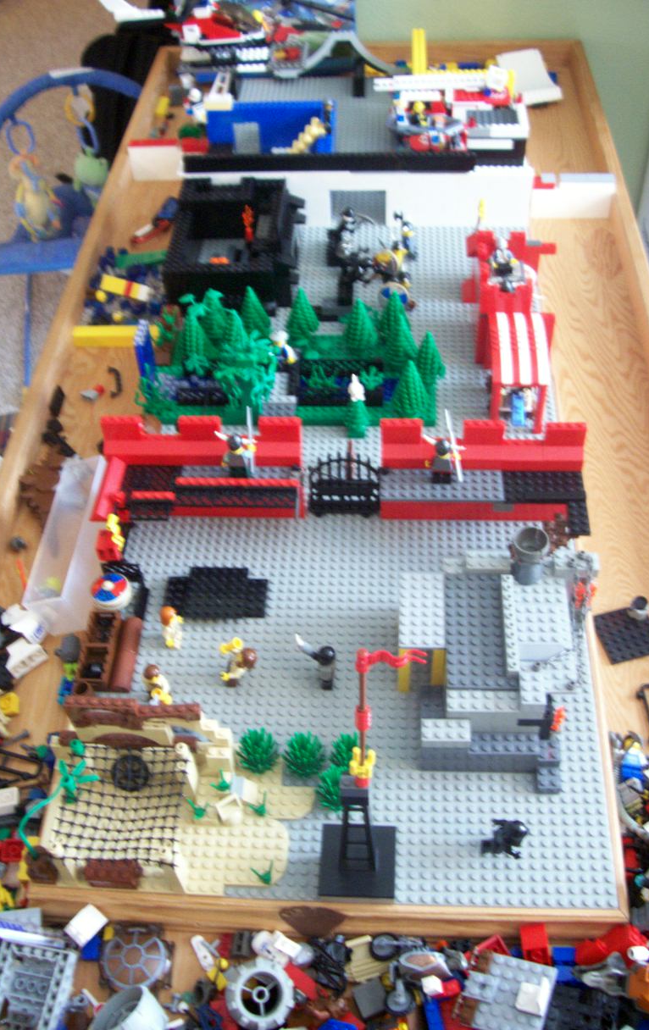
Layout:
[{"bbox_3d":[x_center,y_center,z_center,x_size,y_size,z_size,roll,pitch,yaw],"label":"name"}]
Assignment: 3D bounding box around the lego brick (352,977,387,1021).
[{"bbox_3d":[0.029,0.310,0.646,0.016,0.010,0.017,-18,50,-11],"label":"lego brick"}]

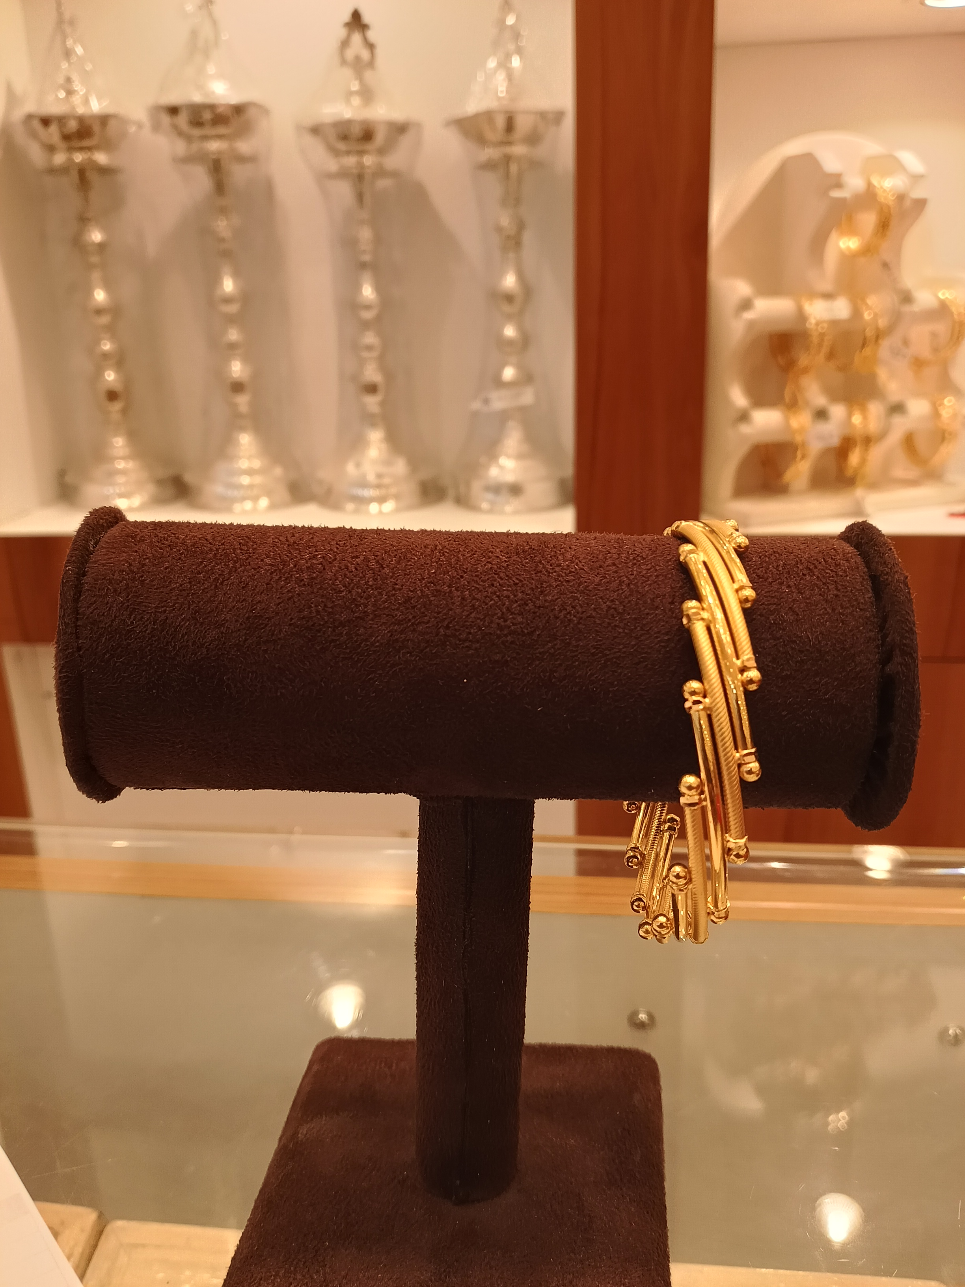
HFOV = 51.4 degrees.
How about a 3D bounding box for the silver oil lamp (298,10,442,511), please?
[{"bbox_3d":[-0.120,-0.374,1.011,0.128,0.466,0.128,-1,15,0],"label":"silver oil lamp"}]

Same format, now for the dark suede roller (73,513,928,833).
[{"bbox_3d":[0.001,0.004,0.178,0.132,0.052,0.052,1,16,2],"label":"dark suede roller"}]

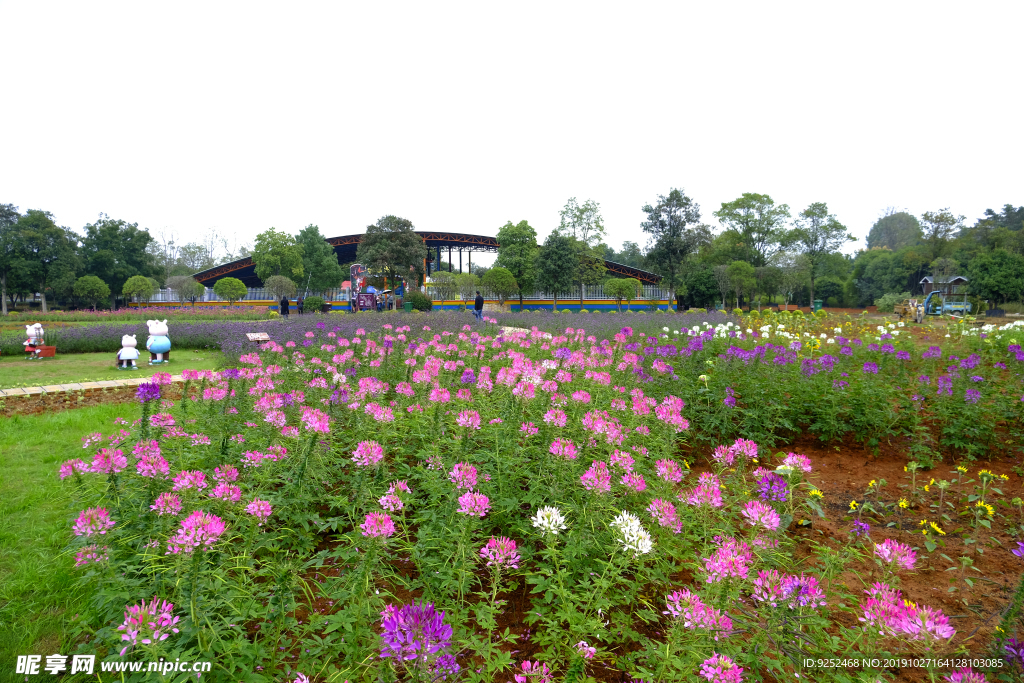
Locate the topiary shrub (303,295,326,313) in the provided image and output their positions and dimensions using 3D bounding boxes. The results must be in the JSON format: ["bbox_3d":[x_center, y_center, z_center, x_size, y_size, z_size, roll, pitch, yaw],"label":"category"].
[{"bbox_3d":[-15.998,-3.038,53.000,1.823,1.417,1.701,0,4,0],"label":"topiary shrub"}]

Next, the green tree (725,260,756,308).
[{"bbox_3d":[19.557,-4.707,56.000,2.739,4.451,2.602,0,4,0],"label":"green tree"}]

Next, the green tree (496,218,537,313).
[{"bbox_3d":[0.385,-6.505,56.000,3.800,8.000,3.700,0,4,0],"label":"green tree"}]

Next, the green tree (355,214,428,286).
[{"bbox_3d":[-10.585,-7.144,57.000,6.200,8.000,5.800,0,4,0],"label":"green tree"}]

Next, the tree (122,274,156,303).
[{"bbox_3d":[-31.924,-4.344,56.000,2.525,2.696,2.482,0,4,0],"label":"tree"}]

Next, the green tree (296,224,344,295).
[{"bbox_3d":[-16.770,-6.577,57.000,4.356,7.231,4.138,0,4,0],"label":"green tree"}]

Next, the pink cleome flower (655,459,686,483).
[{"bbox_3d":[0.616,0.503,2.550,0.118,0.090,0.115,0,4,0],"label":"pink cleome flower"}]

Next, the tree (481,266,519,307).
[{"bbox_3d":[-0.970,-4.271,54.000,3.095,3.755,3.095,0,4,0],"label":"tree"}]

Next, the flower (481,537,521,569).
[{"bbox_3d":[-0.040,0.726,2.250,0.135,0.103,0.135,0,4,0],"label":"flower"}]

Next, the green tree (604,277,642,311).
[{"bbox_3d":[9.457,-3.916,56.000,3.081,2.953,3.081,0,4,0],"label":"green tree"}]

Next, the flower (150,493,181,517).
[{"bbox_3d":[-1.250,0.590,2.367,0.109,0.079,0.103,0,4,0],"label":"flower"}]

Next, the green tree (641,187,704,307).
[{"bbox_3d":[13.246,-7.634,54.000,4.952,9.986,4.704,0,4,0],"label":"green tree"}]

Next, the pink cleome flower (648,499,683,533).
[{"bbox_3d":[0.680,0.771,2.900,0.151,0.128,0.151,0,4,0],"label":"pink cleome flower"}]

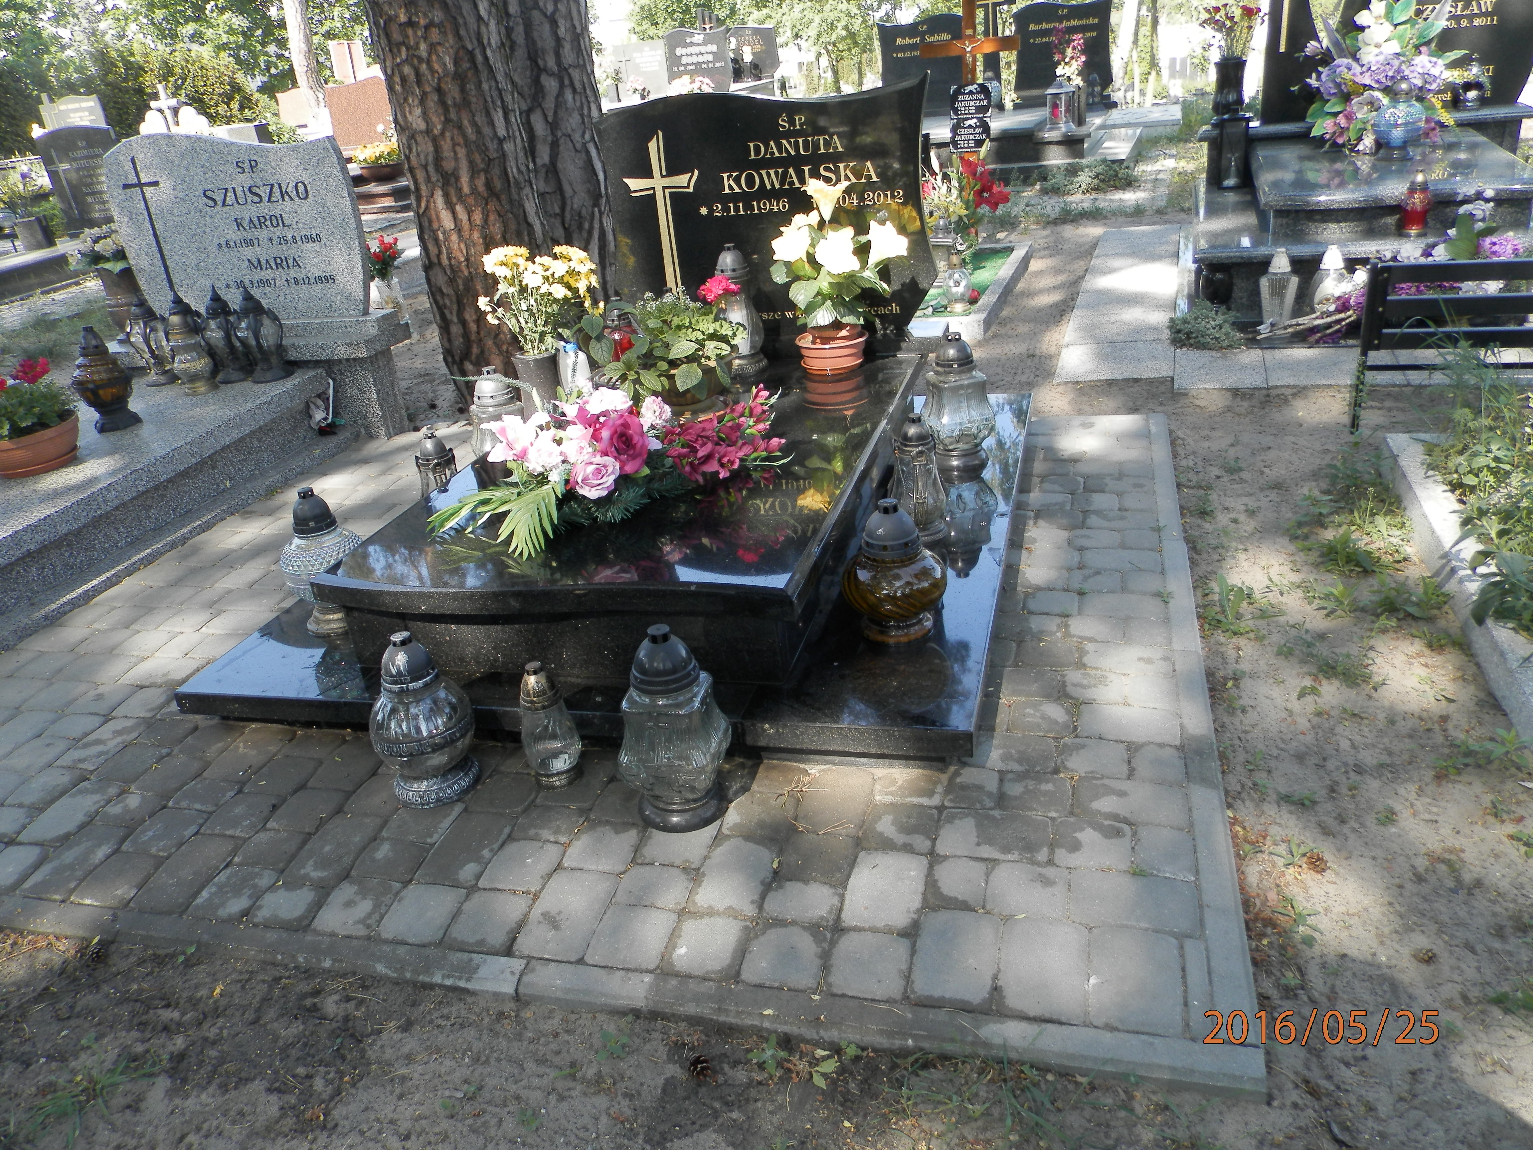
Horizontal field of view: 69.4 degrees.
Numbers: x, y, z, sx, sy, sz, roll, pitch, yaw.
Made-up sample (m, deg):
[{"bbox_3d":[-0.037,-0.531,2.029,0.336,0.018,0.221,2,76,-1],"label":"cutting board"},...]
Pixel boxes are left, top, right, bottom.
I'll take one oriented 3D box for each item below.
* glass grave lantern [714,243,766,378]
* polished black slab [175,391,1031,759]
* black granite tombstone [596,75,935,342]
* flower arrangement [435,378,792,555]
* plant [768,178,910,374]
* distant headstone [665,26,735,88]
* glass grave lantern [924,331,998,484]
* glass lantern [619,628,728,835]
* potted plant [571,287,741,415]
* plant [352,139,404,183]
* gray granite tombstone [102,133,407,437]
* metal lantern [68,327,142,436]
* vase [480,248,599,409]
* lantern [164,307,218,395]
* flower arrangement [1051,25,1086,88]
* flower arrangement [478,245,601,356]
[{"bbox_3d":[-0.083,-0.806,3.353,0.137,0.380,0.137,-6,25,3],"label":"glass grave lantern"},{"bbox_3d":[-0.221,-0.207,2.893,1.684,0.333,1.843,1,27,17],"label":"polished black slab"},{"bbox_3d":[-0.049,-1.081,3.373,1.120,0.730,0.085,1,26,17],"label":"black granite tombstone"},{"bbox_3d":[-0.370,-0.247,2.421,0.830,0.235,0.480,-5,25,6],"label":"flower arrangement"},{"bbox_3d":[0.202,-0.859,3.198,0.420,0.540,0.370,1,26,17],"label":"plant"},{"bbox_3d":[-0.757,-5.828,12.500,0.800,0.680,0.090,1,26,17],"label":"distant headstone"},{"bbox_3d":[0.501,-0.440,2.895,0.165,0.375,0.165,-11,25,-7],"label":"glass grave lantern"},{"bbox_3d":[-0.160,0.252,1.897,0.157,0.363,0.157,1,27,17],"label":"glass lantern"},{"bbox_3d":[-0.285,-0.605,2.967,0.436,0.304,0.339,1,27,17],"label":"potted plant"},{"bbox_3d":[-3.681,-3.962,10.600,0.510,0.380,0.480,1,26,17],"label":"plant"},{"bbox_3d":[-2.037,-1.094,4.278,1.186,1.162,0.302,1,27,17],"label":"gray granite tombstone"},{"bbox_3d":[-2.251,-0.676,3.766,0.181,0.319,0.181,1,27,17],"label":"metal lantern"},{"bbox_3d":[-0.571,-0.615,2.891,0.333,0.484,0.284,1,27,17],"label":"vase"},{"bbox_3d":[-2.250,-0.878,4.313,0.145,0.300,0.145,1,26,17],"label":"lantern"},{"bbox_3d":[2.095,-3.592,7.669,0.224,0.393,0.206,1,27,17],"label":"flower arrangement"},{"bbox_3d":[-0.583,-0.700,2.849,0.333,0.282,0.284,1,27,17],"label":"flower arrangement"}]

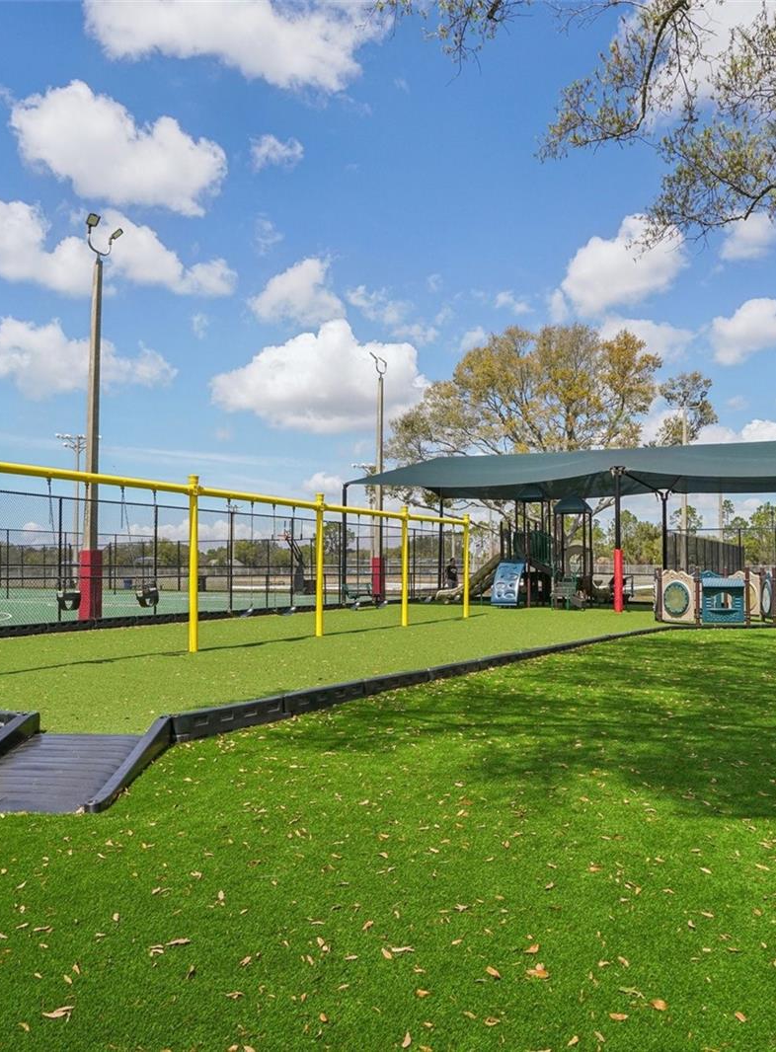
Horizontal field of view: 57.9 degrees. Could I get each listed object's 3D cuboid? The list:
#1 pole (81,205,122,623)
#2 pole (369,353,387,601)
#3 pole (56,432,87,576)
[{"bbox_3d":[-7.936,-3.084,19.469,0.650,11.430,0.950,-3,-5,44],"label":"pole"},{"bbox_3d":[-0.469,-2.247,31.623,0.650,11.280,0.950,-2,-4,25],"label":"pole"},{"bbox_3d":[-31.646,-1.697,71.735,4.200,15.050,1.000,1,-4,-14],"label":"pole"}]

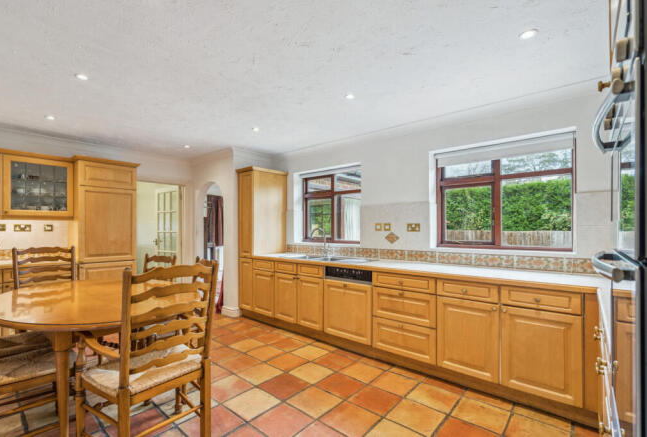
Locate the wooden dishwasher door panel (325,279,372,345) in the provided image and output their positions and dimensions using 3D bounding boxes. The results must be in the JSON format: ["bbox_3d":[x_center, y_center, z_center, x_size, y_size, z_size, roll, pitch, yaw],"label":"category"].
[{"bbox_3d":[0.415,0.962,3.191,0.600,0.570,0.550,-2,-4,40],"label":"wooden dishwasher door panel"}]

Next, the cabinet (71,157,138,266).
[{"bbox_3d":[-2.892,-0.085,3.786,0.600,1.260,0.630,-2,-3,40],"label":"cabinet"}]

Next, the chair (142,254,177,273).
[{"bbox_3d":[-1.737,0.848,2.695,0.480,0.990,0.500,-2,-3,32],"label":"chair"}]

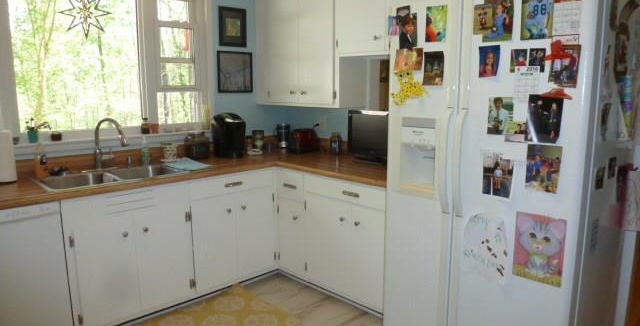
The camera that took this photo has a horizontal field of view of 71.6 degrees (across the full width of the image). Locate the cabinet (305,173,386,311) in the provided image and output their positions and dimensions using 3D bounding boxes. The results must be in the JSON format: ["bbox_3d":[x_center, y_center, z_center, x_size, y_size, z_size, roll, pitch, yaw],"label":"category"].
[{"bbox_3d":[0.398,0.468,3.024,0.590,0.800,0.840,-9,13,-43],"label":"cabinet"}]

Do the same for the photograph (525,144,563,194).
[{"bbox_3d":[0.872,0.022,1.735,0.008,0.178,0.125,-9,13,-43],"label":"photograph"}]

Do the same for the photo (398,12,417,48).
[{"bbox_3d":[0.407,-0.613,2.060,0.097,0.158,0.010,9,13,44],"label":"photo"}]

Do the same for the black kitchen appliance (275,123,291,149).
[{"bbox_3d":[-0.327,-0.251,4.045,0.125,0.215,0.120,-1,10,-5],"label":"black kitchen appliance"}]

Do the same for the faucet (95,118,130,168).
[{"bbox_3d":[-1.290,-0.116,2.711,0.240,0.335,0.080,5,11,30],"label":"faucet"}]

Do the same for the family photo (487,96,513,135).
[{"bbox_3d":[0.743,-0.192,1.835,0.008,0.153,0.096,-9,13,-43],"label":"family photo"}]

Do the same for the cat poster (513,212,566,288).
[{"bbox_3d":[0.880,0.347,1.779,0.010,0.275,0.207,-9,13,-44],"label":"cat poster"}]

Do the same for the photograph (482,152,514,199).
[{"bbox_3d":[0.705,0.055,1.774,0.010,0.169,0.125,-9,13,-43],"label":"photograph"}]

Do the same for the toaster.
[{"bbox_3d":[-0.150,-0.195,3.925,0.245,0.190,0.155,-9,13,-44],"label":"toaster"}]

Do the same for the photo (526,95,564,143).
[{"bbox_3d":[0.868,-0.167,1.707,0.010,0.178,0.127,-9,13,-44],"label":"photo"}]

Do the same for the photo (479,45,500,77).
[{"bbox_3d":[0.701,-0.420,1.841,0.010,0.125,0.085,-9,13,-43],"label":"photo"}]

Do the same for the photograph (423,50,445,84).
[{"bbox_3d":[0.520,-0.430,2.030,0.010,0.150,0.102,-9,13,-43],"label":"photograph"}]

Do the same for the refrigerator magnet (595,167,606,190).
[{"bbox_3d":[1.131,0.063,1.789,0.095,0.090,0.008,-9,13,-43],"label":"refrigerator magnet"}]

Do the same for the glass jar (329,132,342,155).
[{"bbox_3d":[0.131,-0.160,3.689,0.100,0.190,0.100,0,9,0],"label":"glass jar"}]

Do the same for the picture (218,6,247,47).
[{"bbox_3d":[-0.726,-1.136,3.705,0.272,0.325,0.020,-9,13,-44],"label":"picture"}]

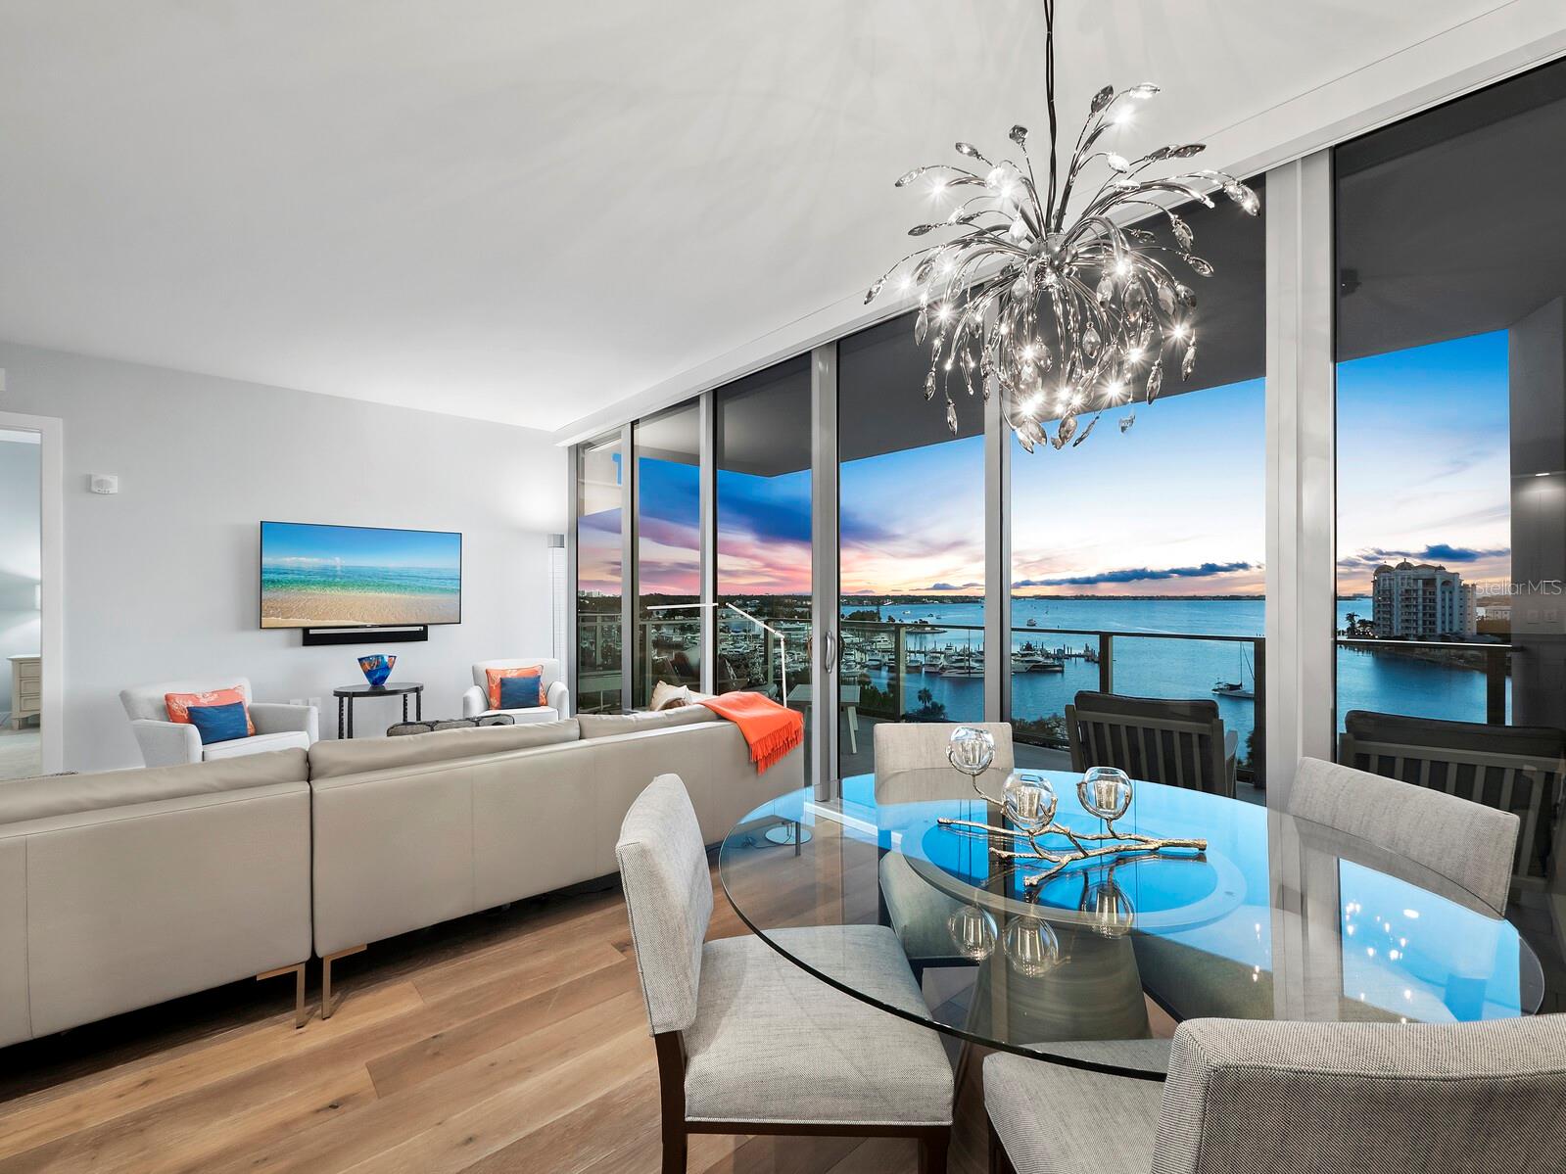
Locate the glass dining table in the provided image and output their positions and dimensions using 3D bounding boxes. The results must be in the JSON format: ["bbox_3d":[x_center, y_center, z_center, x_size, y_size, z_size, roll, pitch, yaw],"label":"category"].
[{"bbox_3d":[0.620,0.977,1.504,1.520,0.750,1.520,1,-1,-42],"label":"glass dining table"}]

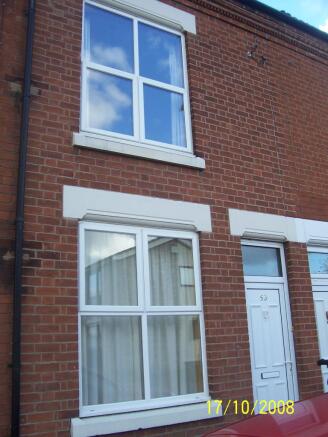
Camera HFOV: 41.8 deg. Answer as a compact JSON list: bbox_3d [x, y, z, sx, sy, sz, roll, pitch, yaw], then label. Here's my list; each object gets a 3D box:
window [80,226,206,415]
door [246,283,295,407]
[{"bbox_3d":[-0.187,0.996,4.467,1.430,1.820,0.100,7,-18,-29],"label":"window"},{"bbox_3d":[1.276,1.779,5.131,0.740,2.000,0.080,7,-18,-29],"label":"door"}]

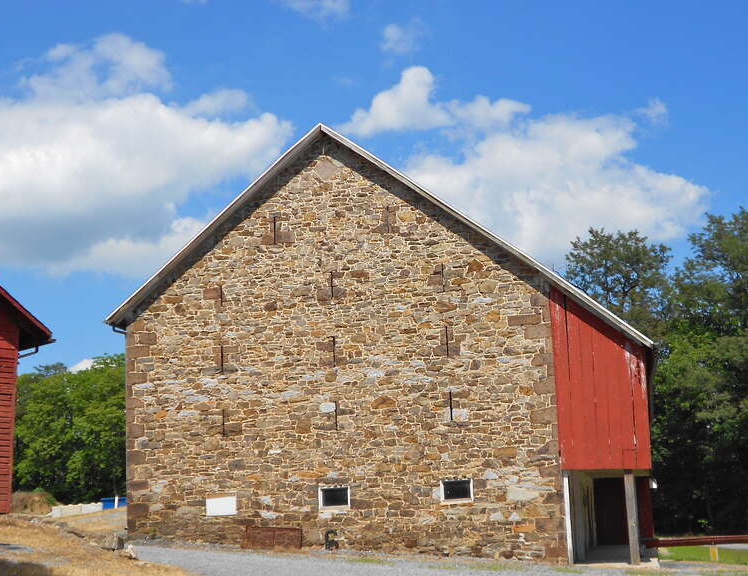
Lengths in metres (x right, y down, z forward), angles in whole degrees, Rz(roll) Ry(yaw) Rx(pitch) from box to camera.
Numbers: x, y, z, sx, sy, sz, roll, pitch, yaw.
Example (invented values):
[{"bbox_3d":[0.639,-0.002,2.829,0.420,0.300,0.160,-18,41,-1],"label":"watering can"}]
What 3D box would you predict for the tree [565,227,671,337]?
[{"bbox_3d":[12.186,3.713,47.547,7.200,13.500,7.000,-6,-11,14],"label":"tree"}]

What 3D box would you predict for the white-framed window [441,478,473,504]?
[{"bbox_3d":[2.001,4.894,22.999,0.780,0.580,0.130,-4,-11,4],"label":"white-framed window"}]

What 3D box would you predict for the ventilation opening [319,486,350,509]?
[{"bbox_3d":[-0.960,5.093,23.192,0.740,0.550,0.130,-4,-11,4],"label":"ventilation opening"}]

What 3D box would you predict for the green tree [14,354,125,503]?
[{"bbox_3d":[-16.886,7.847,52.905,7.000,8.800,6.500,1,-11,-18],"label":"green tree"}]

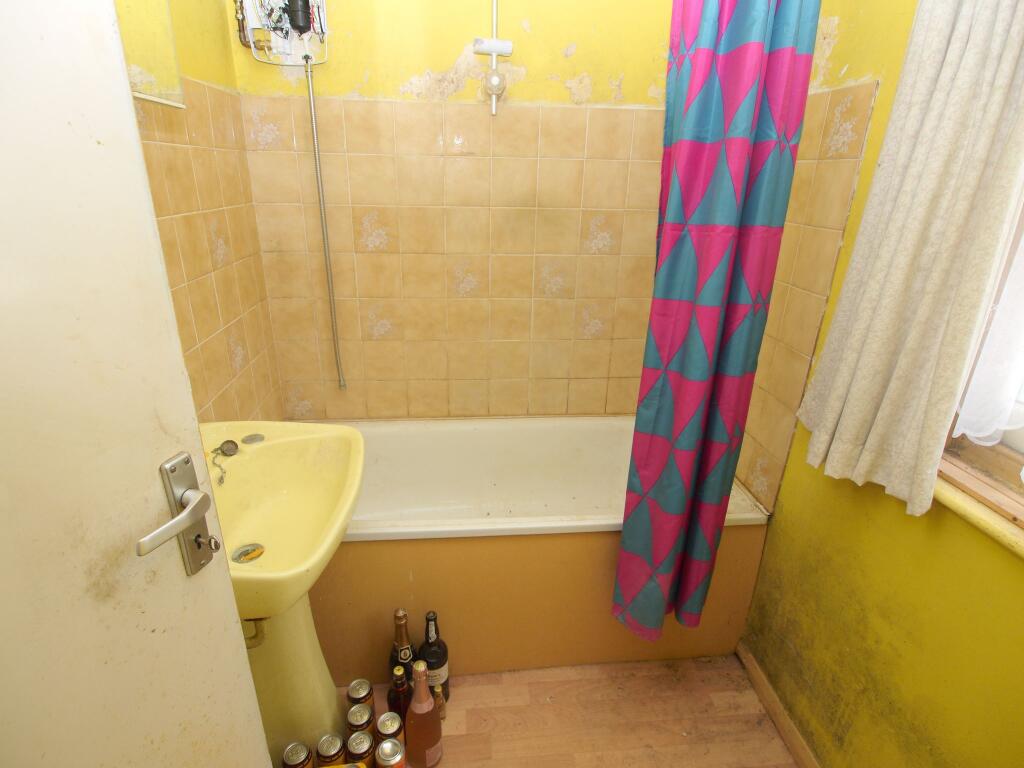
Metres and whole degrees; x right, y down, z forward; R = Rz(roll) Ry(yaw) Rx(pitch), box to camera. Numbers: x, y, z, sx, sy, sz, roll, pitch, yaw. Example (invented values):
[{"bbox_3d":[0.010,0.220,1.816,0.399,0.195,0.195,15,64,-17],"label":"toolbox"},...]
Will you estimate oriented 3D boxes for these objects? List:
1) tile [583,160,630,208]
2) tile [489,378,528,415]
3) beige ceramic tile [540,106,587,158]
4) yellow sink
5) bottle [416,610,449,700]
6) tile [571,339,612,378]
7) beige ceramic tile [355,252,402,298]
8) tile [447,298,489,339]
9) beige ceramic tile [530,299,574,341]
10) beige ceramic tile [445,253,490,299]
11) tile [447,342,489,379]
[{"bbox_3d":[0.312,-0.659,1.772,0.150,0.150,0.010,-1,21,-5],"label":"tile"},{"bbox_3d":[-0.009,0.055,2.046,0.151,0.151,0.010,-1,22,-5],"label":"tile"},{"bbox_3d":[0.165,-0.807,1.720,0.151,0.151,0.010,-1,22,-5],"label":"beige ceramic tile"},{"bbox_3d":[-0.550,0.295,1.165,0.445,0.200,0.590,-1,22,-5],"label":"yellow sink"},{"bbox_3d":[-0.215,0.755,1.468,0.080,0.302,0.080,-1,21,-5],"label":"bottle"},{"bbox_3d":[0.298,-0.093,1.992,0.150,0.150,0.010,-1,21,-5],"label":"tile"},{"bbox_3d":[-0.455,-0.370,1.832,0.151,0.151,0.010,-1,22,-5],"label":"beige ceramic tile"},{"bbox_3d":[-0.153,-0.231,1.901,0.150,0.150,0.010,-1,22,-5],"label":"tile"},{"bbox_3d":[0.150,-0.233,1.924,0.150,0.150,0.010,-1,21,-5],"label":"beige ceramic tile"},{"bbox_3d":[-0.150,-0.372,1.846,0.150,0.150,0.010,-1,21,-5],"label":"beige ceramic tile"},{"bbox_3d":[-0.157,-0.089,1.956,0.150,0.150,0.010,-1,21,-5],"label":"tile"}]

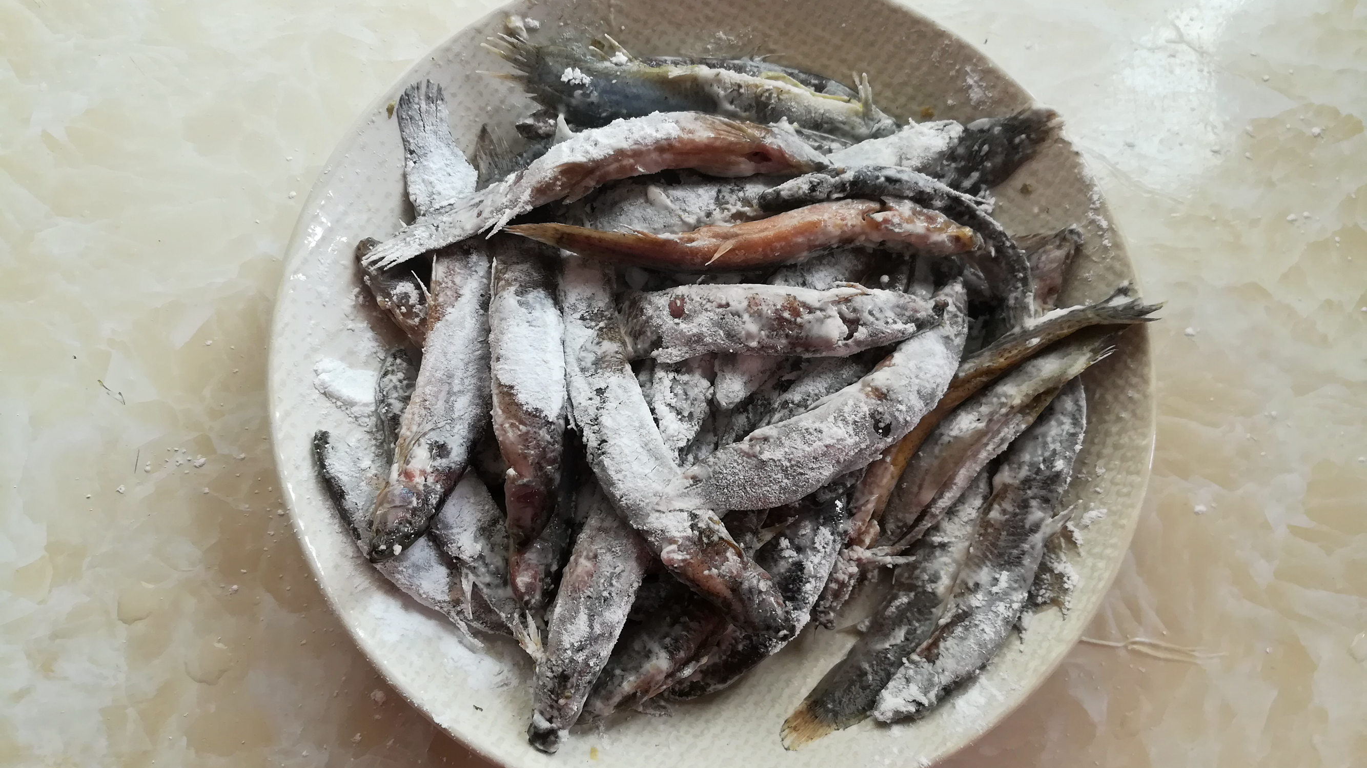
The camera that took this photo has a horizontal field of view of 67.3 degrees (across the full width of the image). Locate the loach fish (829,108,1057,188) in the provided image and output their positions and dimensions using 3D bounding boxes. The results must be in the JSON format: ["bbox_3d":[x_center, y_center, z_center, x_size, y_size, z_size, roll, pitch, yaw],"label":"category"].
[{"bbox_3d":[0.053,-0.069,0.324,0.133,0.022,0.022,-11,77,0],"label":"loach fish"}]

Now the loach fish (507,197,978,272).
[{"bbox_3d":[0.018,-0.045,0.308,0.141,0.021,0.019,-1,78,0],"label":"loach fish"}]

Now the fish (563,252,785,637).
[{"bbox_3d":[-0.012,0.018,0.300,0.029,0.026,0.131,-27,82,-6],"label":"fish"}]

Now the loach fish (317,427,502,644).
[{"bbox_3d":[-0.083,0.046,0.310,0.023,0.022,0.090,-43,82,-8],"label":"loach fish"}]

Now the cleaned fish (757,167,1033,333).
[{"bbox_3d":[0.070,-0.046,0.315,0.093,0.024,0.029,26,79,-1],"label":"cleaned fish"}]

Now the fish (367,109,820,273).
[{"bbox_3d":[-0.027,-0.064,0.310,0.143,0.024,0.024,-13,78,-2],"label":"fish"}]

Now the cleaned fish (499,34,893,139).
[{"bbox_3d":[0.003,-0.095,0.333,0.134,0.024,0.024,8,76,-3],"label":"cleaned fish"}]

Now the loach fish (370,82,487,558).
[{"bbox_3d":[-0.075,-0.022,0.312,0.030,0.026,0.148,1,80,0],"label":"loach fish"}]

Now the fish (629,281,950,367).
[{"bbox_3d":[0.030,-0.018,0.305,0.096,0.022,0.022,-3,77,1],"label":"fish"}]

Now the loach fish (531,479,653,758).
[{"bbox_3d":[-0.028,0.061,0.299,0.022,0.023,0.093,15,78,1],"label":"loach fish"}]

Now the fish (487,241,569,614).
[{"bbox_3d":[-0.047,0.009,0.306,0.021,0.026,0.117,-2,84,0],"label":"fish"}]

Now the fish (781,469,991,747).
[{"bbox_3d":[0.067,0.061,0.304,0.025,0.021,0.113,36,81,7],"label":"fish"}]

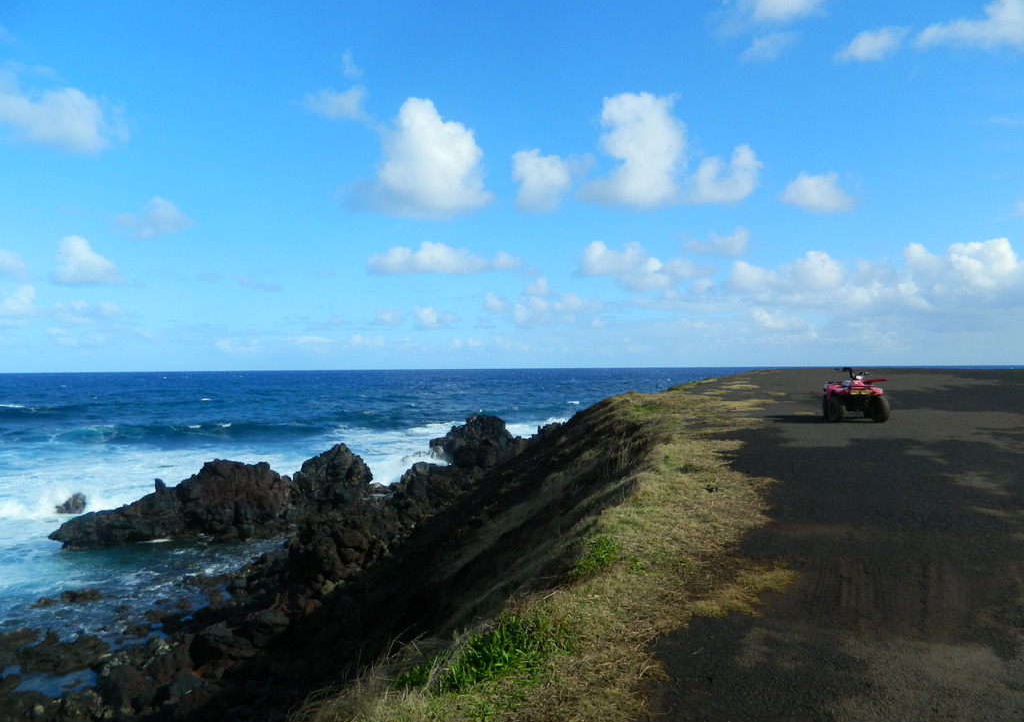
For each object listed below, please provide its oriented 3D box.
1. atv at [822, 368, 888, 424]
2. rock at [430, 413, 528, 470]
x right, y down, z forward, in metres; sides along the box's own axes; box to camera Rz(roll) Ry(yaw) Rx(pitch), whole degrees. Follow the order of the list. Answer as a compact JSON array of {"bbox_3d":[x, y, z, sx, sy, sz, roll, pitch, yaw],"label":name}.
[{"bbox_3d":[7.060,0.680,15.250,1.130,1.120,1.900,-1,-1,16],"label":"atv"},{"bbox_3d":[-1.631,3.919,36.000,4.700,2.750,3.800,0,-1,-3],"label":"rock"}]

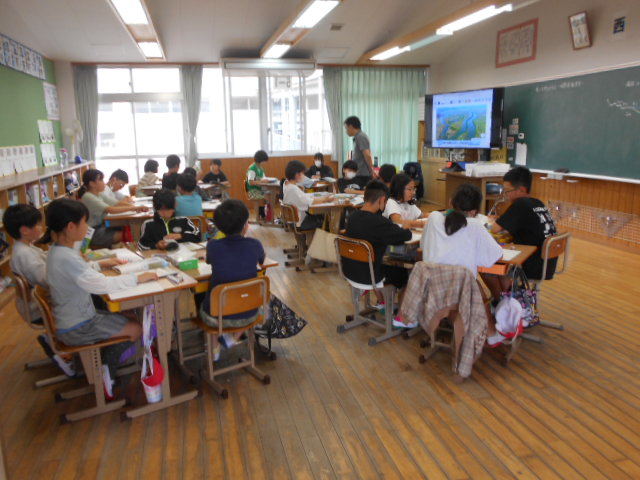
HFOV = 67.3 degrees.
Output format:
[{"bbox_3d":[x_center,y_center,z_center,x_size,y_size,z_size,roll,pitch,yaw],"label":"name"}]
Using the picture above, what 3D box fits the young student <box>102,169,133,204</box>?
[{"bbox_3d":[-2.175,-0.259,5.338,0.580,1.060,0.420,-3,13,-10],"label":"young student"}]

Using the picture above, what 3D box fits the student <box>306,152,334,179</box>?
[{"bbox_3d":[0.001,-0.882,7.890,0.440,1.090,0.580,-1,13,0],"label":"student"}]

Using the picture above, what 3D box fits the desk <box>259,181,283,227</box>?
[{"bbox_3d":[-0.598,-0.571,7.616,0.433,0.665,0.625,7,15,32],"label":"desk"}]

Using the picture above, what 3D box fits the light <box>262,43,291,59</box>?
[{"bbox_3d":[-0.682,-2.924,7.348,0.270,0.100,1.250,-4,13,-14],"label":"light"}]

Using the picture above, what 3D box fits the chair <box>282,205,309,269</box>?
[{"bbox_3d":[-0.136,-0.031,5.150,0.412,0.667,0.369,-8,14,-29],"label":"chair"}]

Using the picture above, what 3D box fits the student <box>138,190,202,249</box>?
[{"bbox_3d":[-1.091,0.139,3.675,0.430,1.015,0.550,-9,15,-31],"label":"student"}]

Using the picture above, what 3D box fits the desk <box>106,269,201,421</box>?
[{"bbox_3d":[-1.001,0.520,2.768,0.440,0.645,0.650,-9,15,-32],"label":"desk"}]

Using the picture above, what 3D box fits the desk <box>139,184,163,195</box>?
[{"bbox_3d":[-2.428,-0.501,7.444,0.433,0.665,0.625,-2,13,-4],"label":"desk"}]

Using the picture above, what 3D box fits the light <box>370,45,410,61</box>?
[{"bbox_3d":[1.121,-3.023,7.640,0.270,0.100,1.250,-4,13,-14],"label":"light"}]

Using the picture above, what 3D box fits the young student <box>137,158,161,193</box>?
[{"bbox_3d":[-2.610,-0.690,7.354,0.525,1.079,0.398,-5,13,-17],"label":"young student"}]

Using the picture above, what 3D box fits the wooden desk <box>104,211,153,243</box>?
[{"bbox_3d":[-1.850,0.036,5.012,0.450,0.660,0.620,-2,13,-3],"label":"wooden desk"}]

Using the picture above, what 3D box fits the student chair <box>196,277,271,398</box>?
[{"bbox_3d":[-0.523,0.500,2.796,0.372,0.667,0.419,-9,15,-33],"label":"student chair"}]

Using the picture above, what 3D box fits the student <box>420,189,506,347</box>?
[{"bbox_3d":[0.914,0.215,3.002,0.470,1.080,0.600,7,15,33],"label":"student"}]

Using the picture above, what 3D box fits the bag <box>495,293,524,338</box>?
[{"bbox_3d":[1.155,0.460,2.930,0.160,0.270,0.110,7,15,30],"label":"bag"}]

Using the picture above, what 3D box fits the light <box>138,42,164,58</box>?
[{"bbox_3d":[-2.480,-2.827,7.063,0.270,0.100,1.250,-4,13,-14],"label":"light"}]

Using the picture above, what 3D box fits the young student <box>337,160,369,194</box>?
[{"bbox_3d":[0.410,-0.431,5.877,0.450,1.070,0.580,-1,13,0],"label":"young student"}]

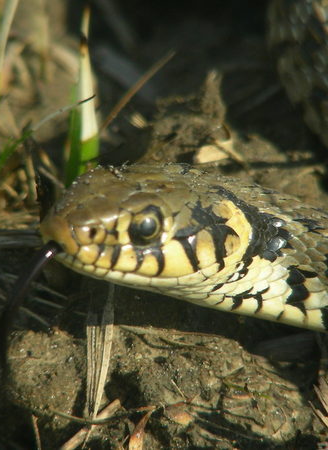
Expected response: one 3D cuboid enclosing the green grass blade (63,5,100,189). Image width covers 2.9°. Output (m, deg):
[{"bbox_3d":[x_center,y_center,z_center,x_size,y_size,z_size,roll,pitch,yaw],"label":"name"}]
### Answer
[{"bbox_3d":[-0.016,-0.024,1.255,0.006,0.037,0.004,3,20,-1],"label":"green grass blade"}]

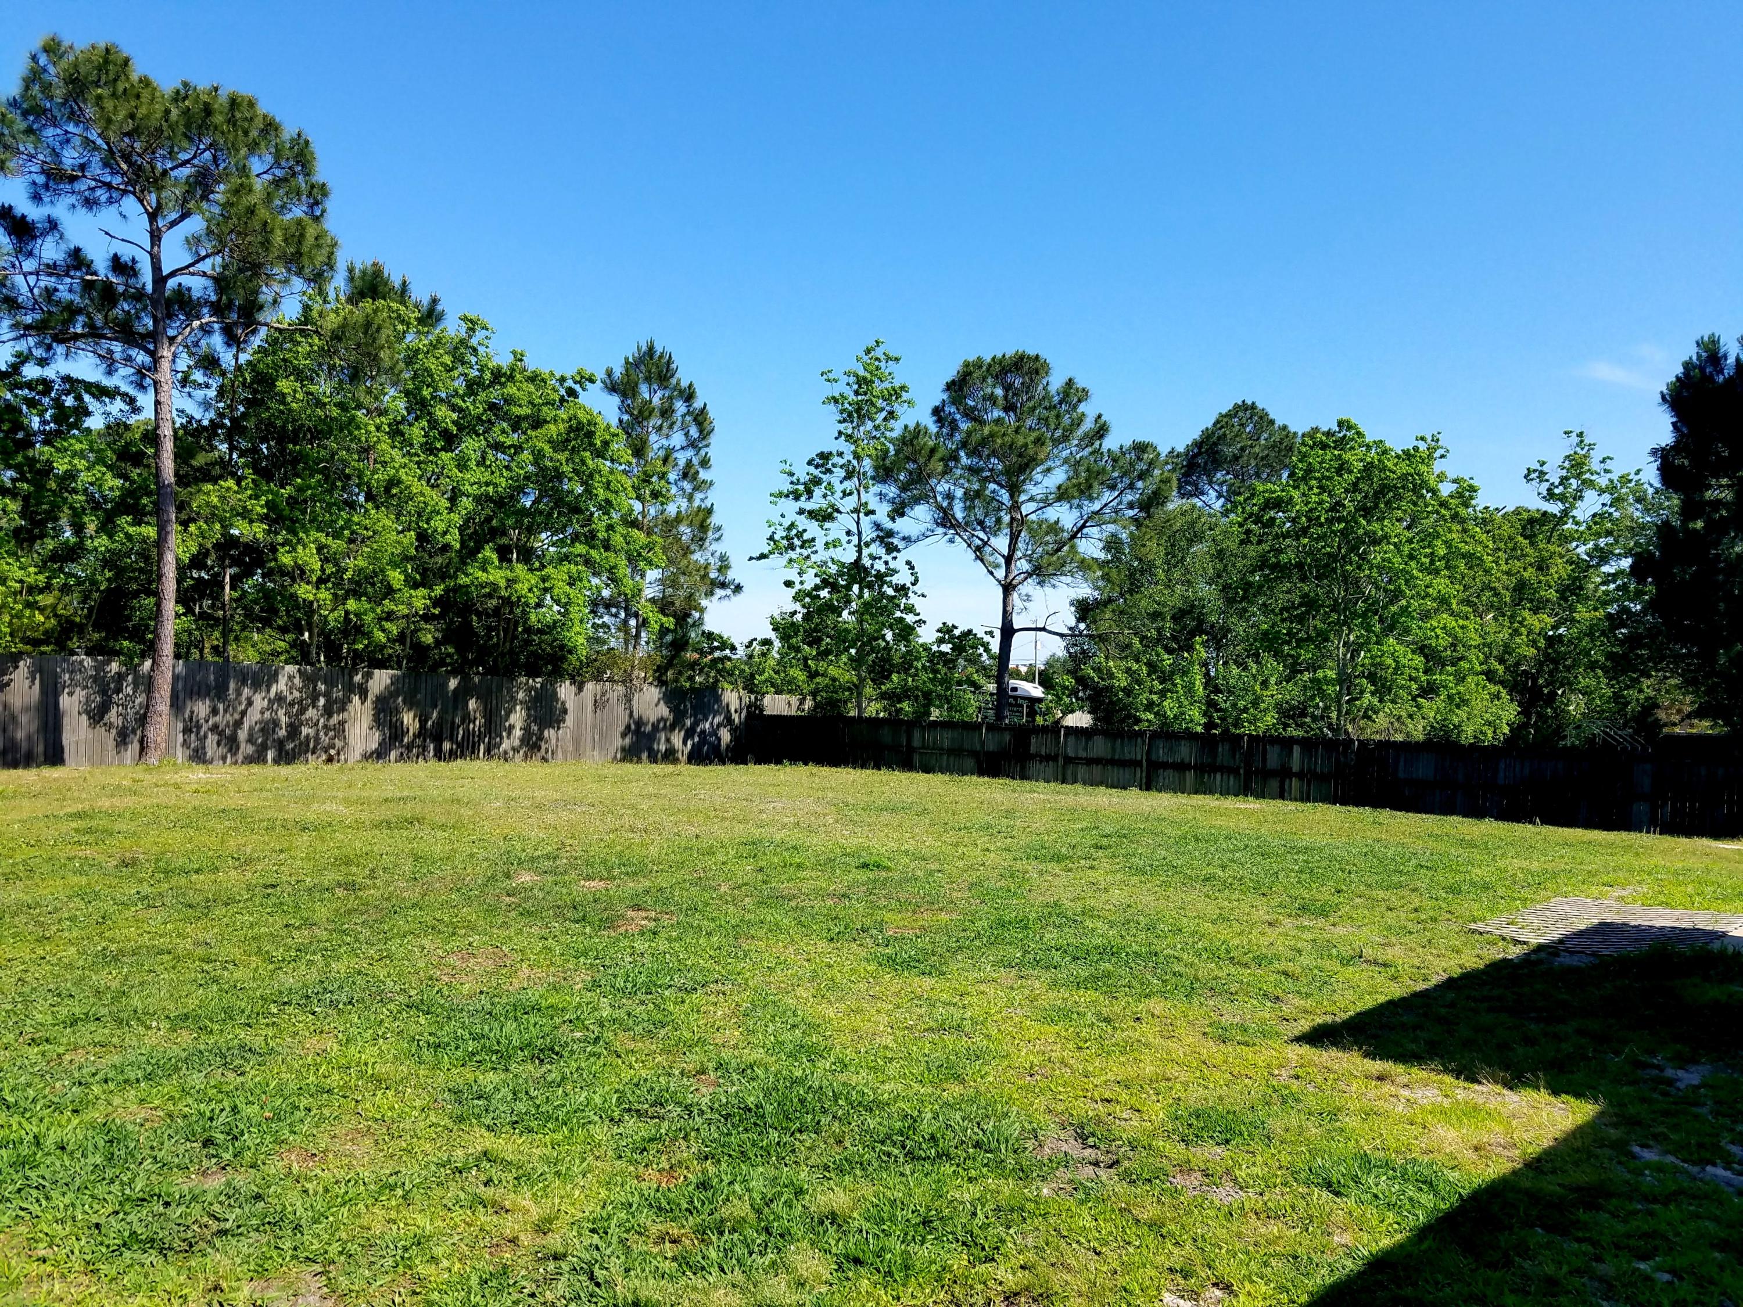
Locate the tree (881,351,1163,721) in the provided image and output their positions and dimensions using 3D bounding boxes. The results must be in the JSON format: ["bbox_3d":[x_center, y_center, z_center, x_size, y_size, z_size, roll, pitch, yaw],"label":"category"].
[{"bbox_3d":[4.185,-2.614,36.746,8.000,11.830,7.600,1,-2,6],"label":"tree"}]

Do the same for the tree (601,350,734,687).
[{"bbox_3d":[-6.621,-3.283,40.720,4.800,13.020,4.700,1,-2,-9],"label":"tree"}]

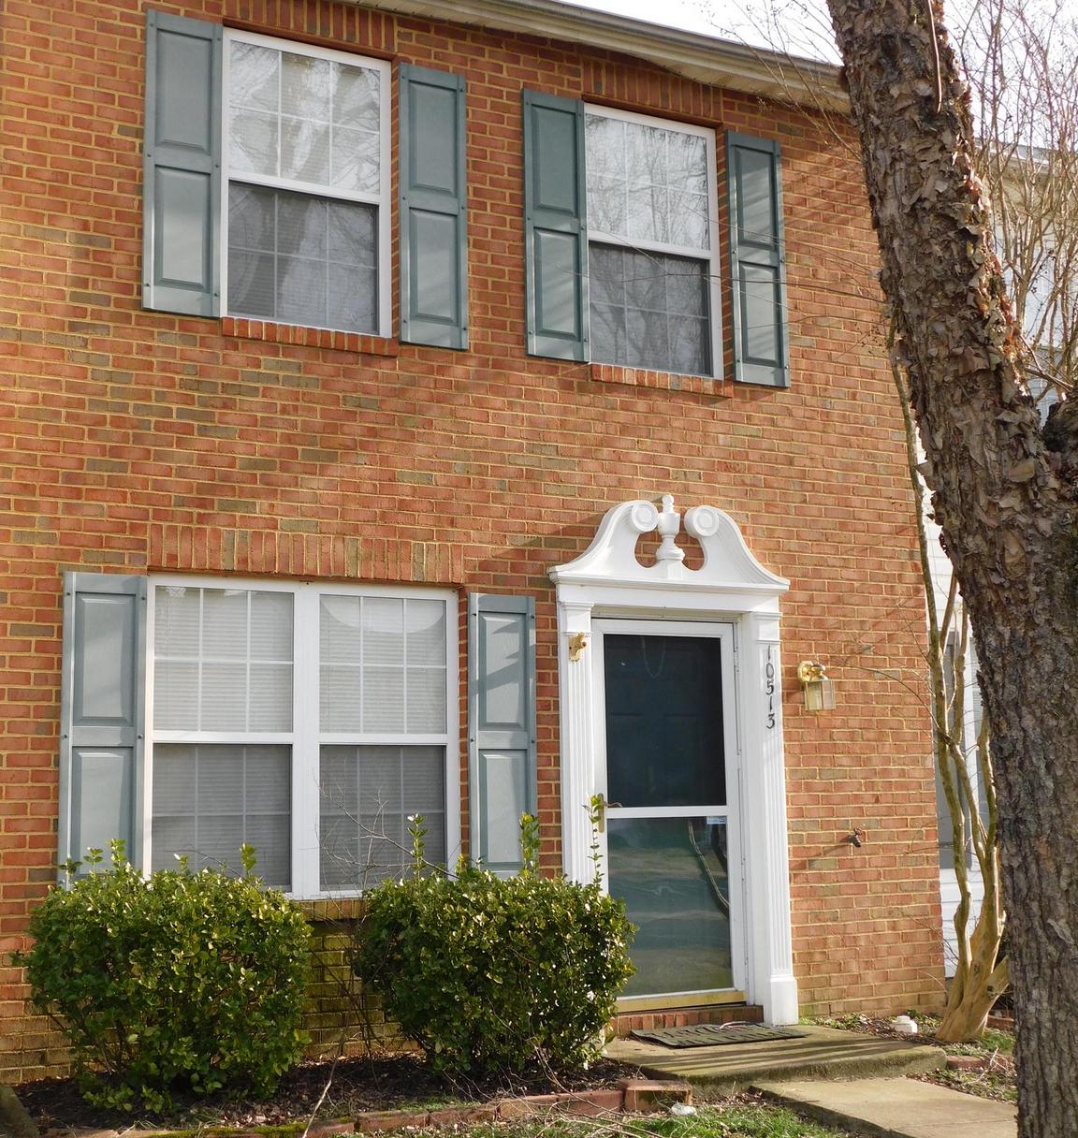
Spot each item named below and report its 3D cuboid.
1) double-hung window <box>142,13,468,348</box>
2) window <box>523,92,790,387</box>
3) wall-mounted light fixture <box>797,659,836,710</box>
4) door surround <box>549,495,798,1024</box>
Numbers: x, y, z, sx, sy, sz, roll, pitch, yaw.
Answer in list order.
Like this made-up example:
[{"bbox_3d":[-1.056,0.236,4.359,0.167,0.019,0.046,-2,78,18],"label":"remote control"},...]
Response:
[{"bbox_3d":[-1.126,-1.874,8.192,1.663,1.478,0.140,3,-9,-27],"label":"double-hung window"},{"bbox_3d":[0.643,-1.771,9.087,1.658,1.455,0.140,3,-9,-27],"label":"window"},{"bbox_3d":[1.510,0.626,9.005,0.119,0.267,0.190,3,-9,-27],"label":"wall-mounted light fixture"},{"bbox_3d":[0.703,0.983,8.618,1.401,2.770,0.220,3,-9,-27],"label":"door surround"}]

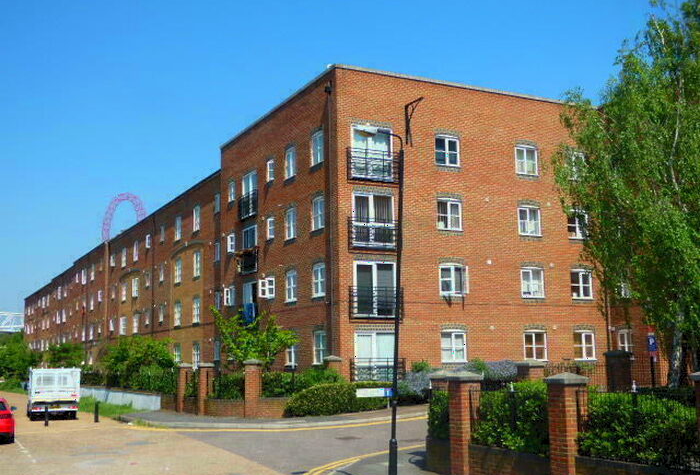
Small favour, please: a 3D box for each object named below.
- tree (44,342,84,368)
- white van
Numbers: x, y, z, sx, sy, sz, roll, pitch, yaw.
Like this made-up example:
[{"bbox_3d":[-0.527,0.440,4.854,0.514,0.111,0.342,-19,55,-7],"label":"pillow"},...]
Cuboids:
[{"bbox_3d":[-22.952,10.451,69.700,3.200,4.200,3.200,2,-9,-18],"label":"tree"},{"bbox_3d":[-14.070,7.313,40.959,2.080,2.340,5.400,3,-9,-24],"label":"white van"}]

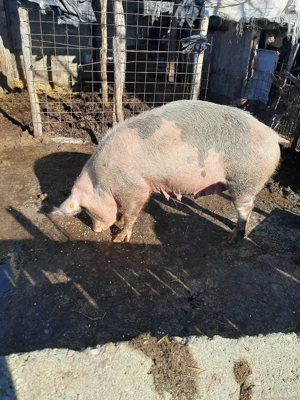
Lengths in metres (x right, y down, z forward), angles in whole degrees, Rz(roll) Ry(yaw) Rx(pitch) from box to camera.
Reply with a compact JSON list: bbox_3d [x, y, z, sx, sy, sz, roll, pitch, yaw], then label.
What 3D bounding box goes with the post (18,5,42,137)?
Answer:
[{"bbox_3d":[-1.498,-1.587,3.996,0.120,1.514,0.120,3,28,-2],"label":"post"}]

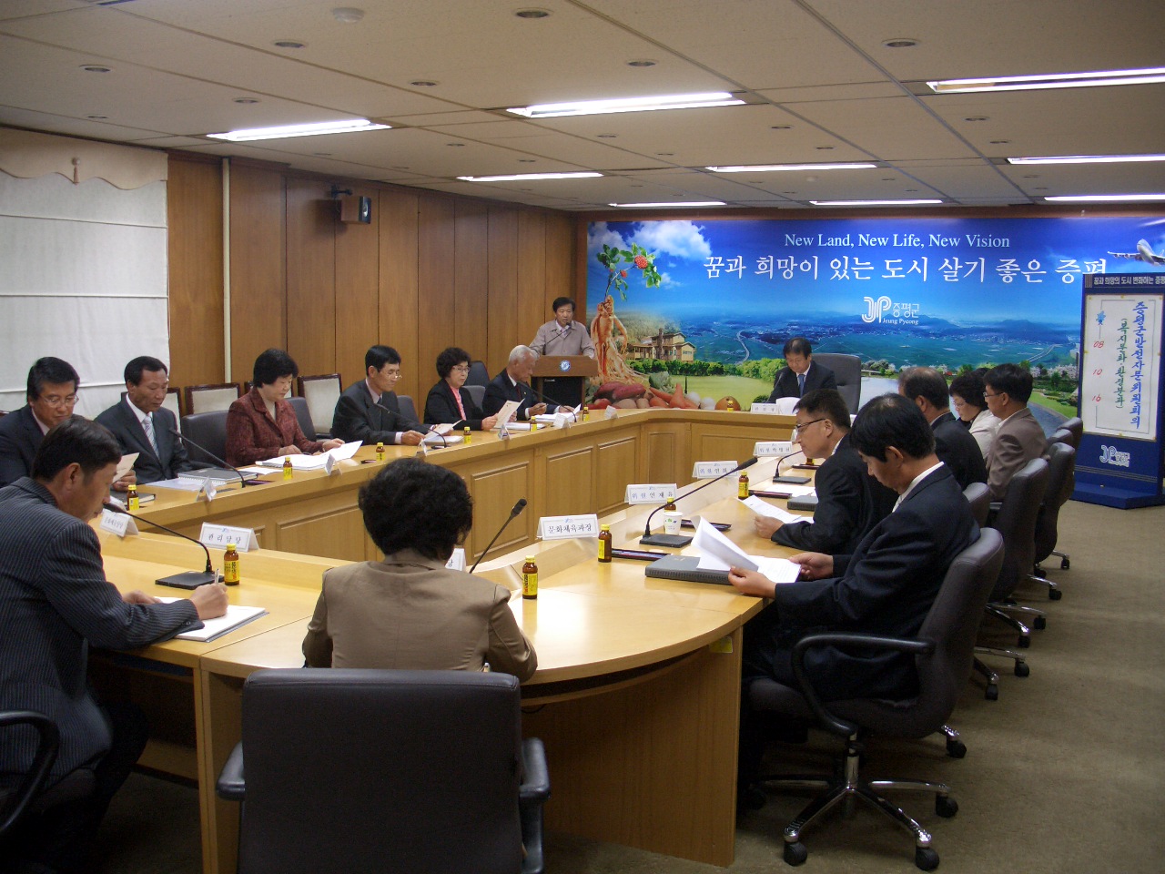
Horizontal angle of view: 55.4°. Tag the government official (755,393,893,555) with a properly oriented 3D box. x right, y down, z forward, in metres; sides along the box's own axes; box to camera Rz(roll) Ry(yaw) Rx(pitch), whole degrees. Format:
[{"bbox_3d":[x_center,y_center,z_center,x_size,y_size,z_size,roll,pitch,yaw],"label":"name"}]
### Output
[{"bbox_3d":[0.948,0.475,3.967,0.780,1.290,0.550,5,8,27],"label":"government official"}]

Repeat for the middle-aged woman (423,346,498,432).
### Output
[{"bbox_3d":[-0.738,0.041,7.273,0.760,1.240,0.530,7,10,38],"label":"middle-aged woman"}]

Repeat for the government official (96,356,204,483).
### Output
[{"bbox_3d":[-1.887,0.293,5.022,0.780,1.280,0.560,7,10,39],"label":"government official"}]

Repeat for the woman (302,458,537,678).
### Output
[{"bbox_3d":[-0.368,0.649,2.576,0.540,1.240,0.740,1,7,-1],"label":"woman"}]

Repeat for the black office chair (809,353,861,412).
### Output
[{"bbox_3d":[1.870,-0.078,8.912,0.660,1.180,0.700,5,8,29],"label":"black office chair"}]

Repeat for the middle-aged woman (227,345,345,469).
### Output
[{"bbox_3d":[-1.496,0.207,5.772,0.780,1.270,0.550,6,9,34],"label":"middle-aged woman"}]

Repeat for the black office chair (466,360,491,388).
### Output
[{"bbox_3d":[-0.755,-0.184,10.041,0.680,1.000,0.620,5,8,27],"label":"black office chair"}]

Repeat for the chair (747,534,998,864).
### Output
[{"bbox_3d":[0.852,0.723,3.317,0.700,0.950,0.640,4,8,24],"label":"chair"}]

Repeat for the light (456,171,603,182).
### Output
[{"bbox_3d":[-0.424,-2.109,8.996,1.270,0.090,0.300,5,8,27],"label":"light"}]

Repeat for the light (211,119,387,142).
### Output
[{"bbox_3d":[-1.690,-1.822,6.598,1.270,0.090,0.300,5,8,27],"label":"light"}]

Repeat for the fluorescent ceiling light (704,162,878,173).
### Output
[{"bbox_3d":[1.536,-2.036,8.267,1.270,0.080,0.280,5,8,27],"label":"fluorescent ceiling light"}]

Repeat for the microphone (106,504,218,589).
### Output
[{"bbox_3d":[-1.201,0.306,3.214,0.160,0.280,0.370,6,9,34],"label":"microphone"}]

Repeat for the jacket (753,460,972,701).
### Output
[{"bbox_3d":[0.883,0.400,3.319,0.600,0.700,0.540,6,9,30],"label":"jacket"}]

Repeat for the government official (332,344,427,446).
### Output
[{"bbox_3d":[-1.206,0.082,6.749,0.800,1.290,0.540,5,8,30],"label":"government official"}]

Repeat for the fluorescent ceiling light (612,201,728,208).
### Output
[{"bbox_3d":[0.871,-2.385,11.370,1.270,0.090,0.300,5,8,27],"label":"fluorescent ceiling light"}]

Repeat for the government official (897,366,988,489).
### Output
[{"bbox_3d":[1.433,0.356,4.853,0.780,1.330,0.550,5,9,30],"label":"government official"}]

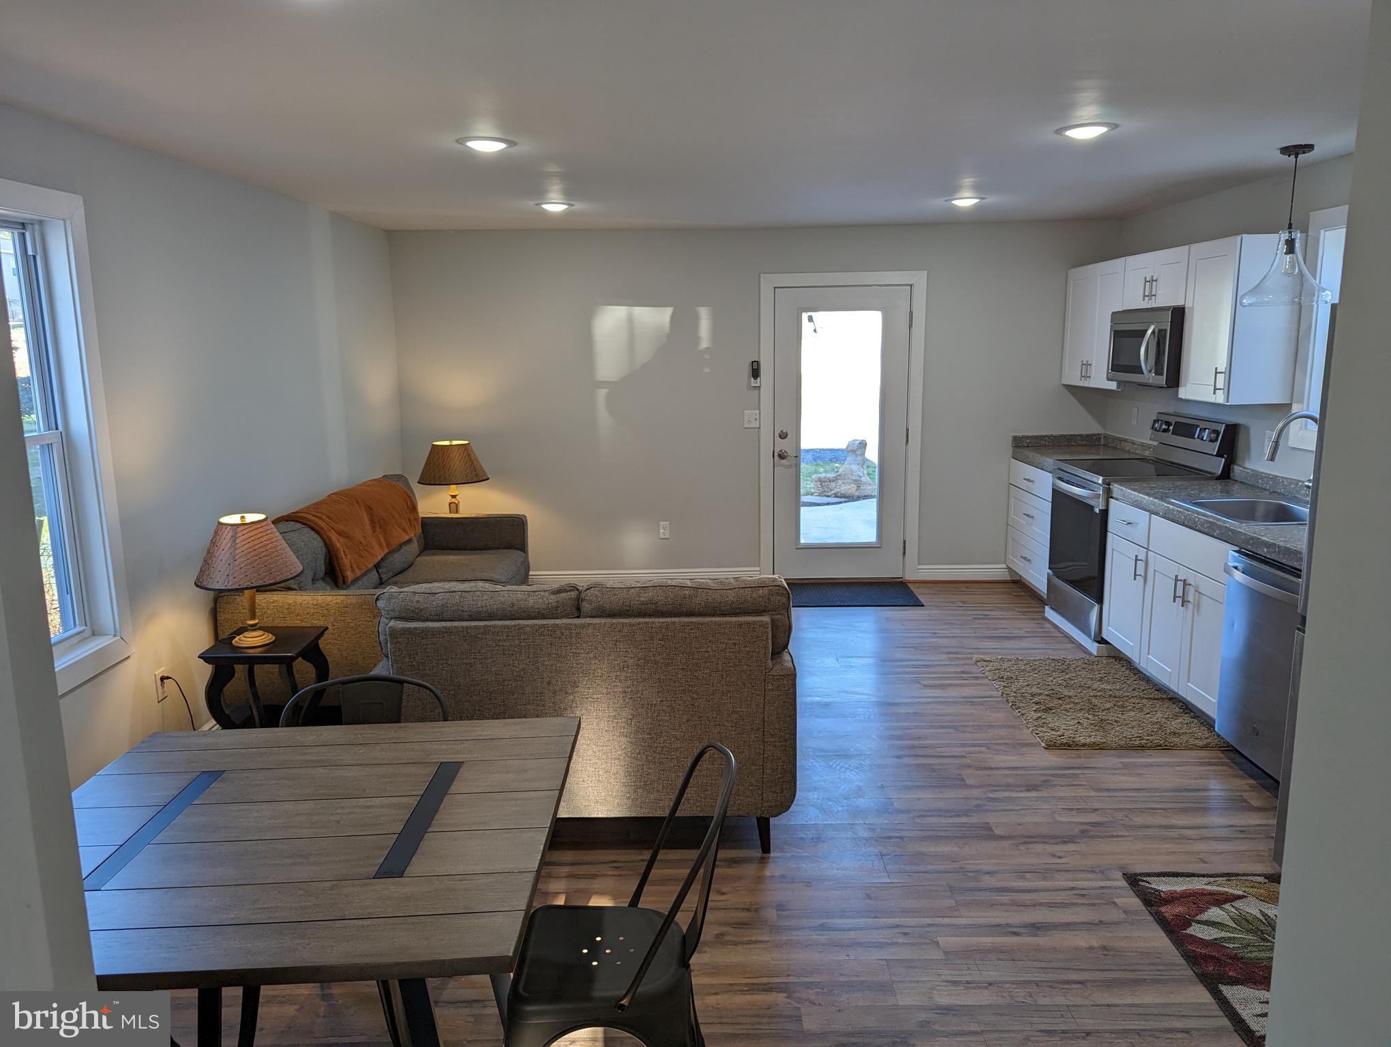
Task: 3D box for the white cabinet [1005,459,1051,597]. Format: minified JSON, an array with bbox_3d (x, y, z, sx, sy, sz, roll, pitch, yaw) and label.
[{"bbox_3d":[2.497,0.035,6.337,0.620,0.830,0.855,-1,11,1],"label":"white cabinet"}]

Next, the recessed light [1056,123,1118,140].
[{"bbox_3d":[1.426,-1.425,3.528,0.210,0.034,0.210,-1,11,1],"label":"recessed light"}]

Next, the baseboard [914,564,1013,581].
[{"bbox_3d":[1.878,0.340,6.764,0.625,0.115,0.020,0,11,1],"label":"baseboard"}]

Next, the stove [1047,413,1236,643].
[{"bbox_3d":[2.462,-0.007,5.497,0.690,1.170,0.762,-1,11,1],"label":"stove"}]

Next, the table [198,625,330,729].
[{"bbox_3d":[-1.698,0.725,3.891,0.370,0.525,0.370,0,11,1],"label":"table"}]

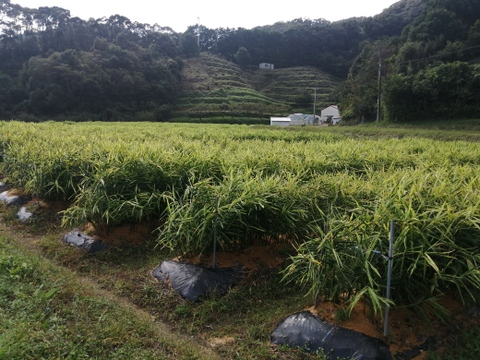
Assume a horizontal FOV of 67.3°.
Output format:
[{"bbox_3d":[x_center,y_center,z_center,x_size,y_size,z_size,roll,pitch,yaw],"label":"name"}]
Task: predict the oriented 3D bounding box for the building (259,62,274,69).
[{"bbox_3d":[12.266,-52.086,165.000,6.400,2.500,3.000,-4,10,-25],"label":"building"}]

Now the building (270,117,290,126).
[{"bbox_3d":[10.804,-15.284,95.000,5.000,2.400,3.500,-1,9,-6],"label":"building"}]

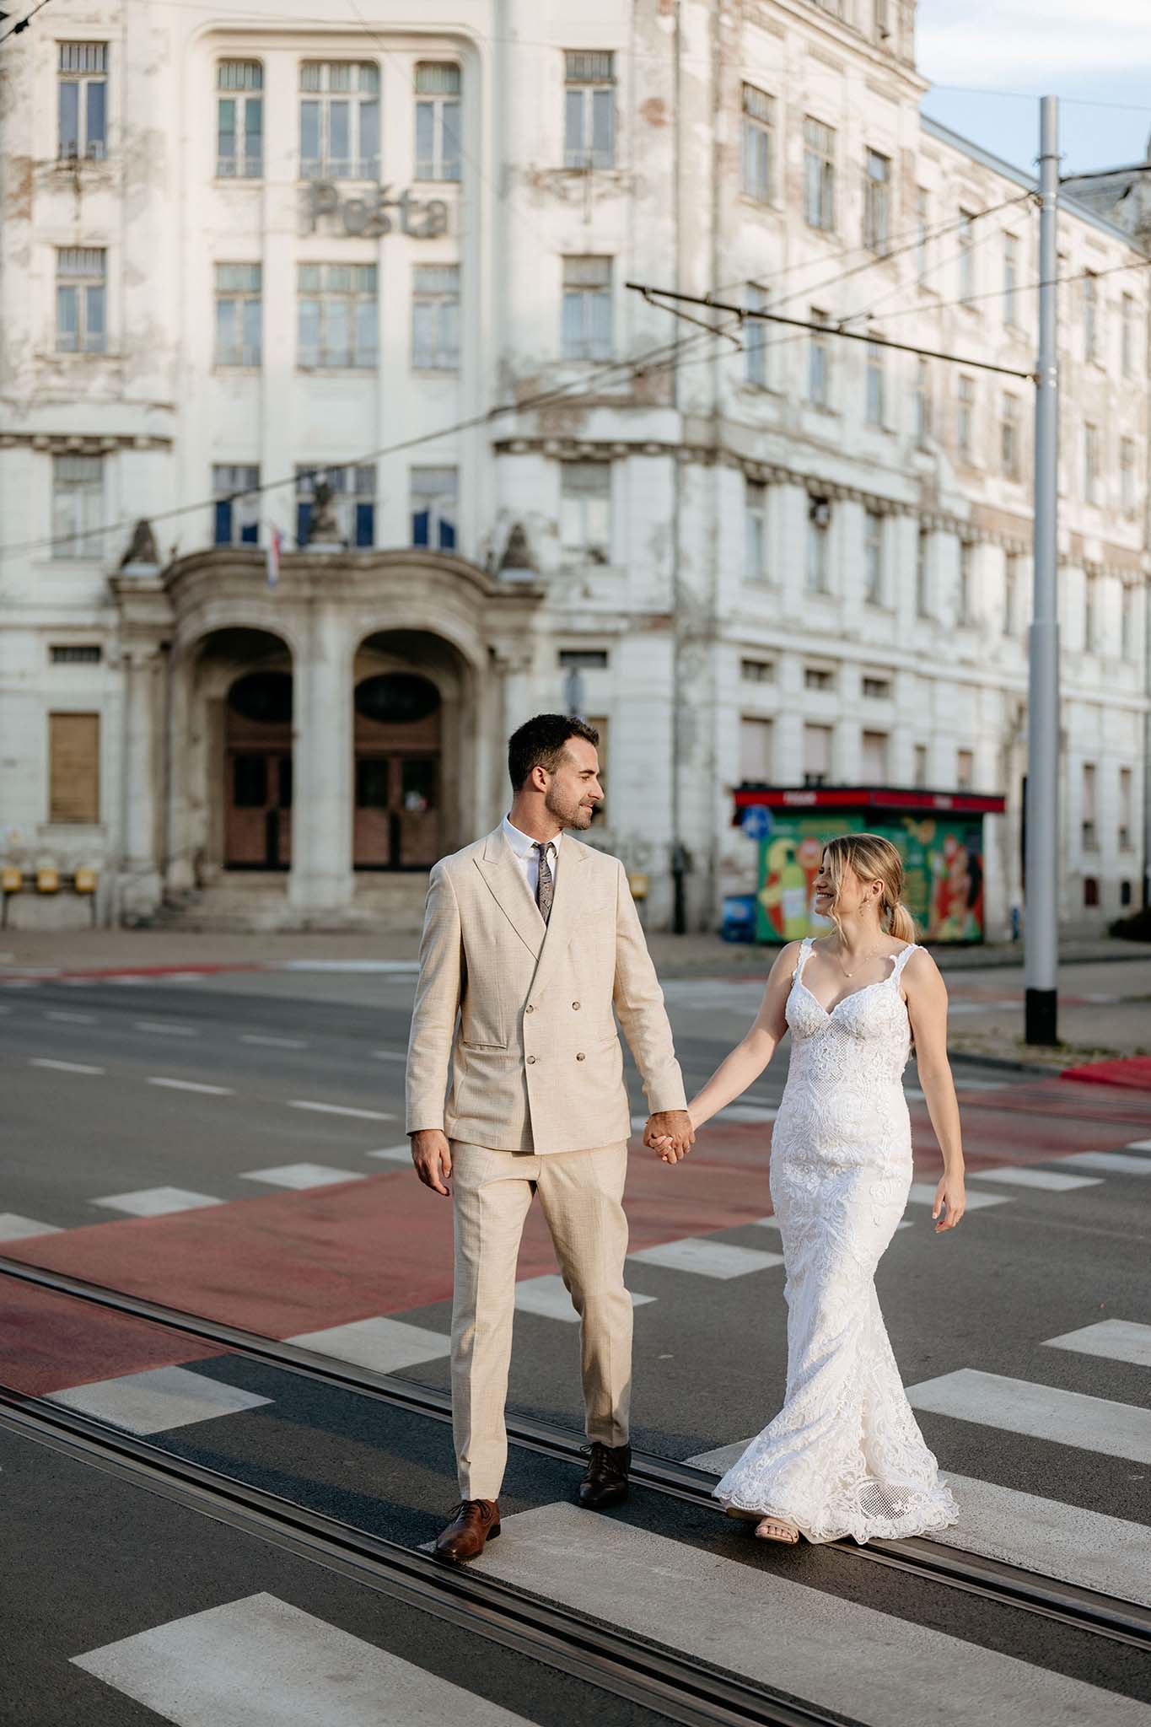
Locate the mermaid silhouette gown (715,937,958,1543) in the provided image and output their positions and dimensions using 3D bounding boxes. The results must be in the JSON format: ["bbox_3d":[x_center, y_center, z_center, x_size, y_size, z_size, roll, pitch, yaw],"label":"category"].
[{"bbox_3d":[0.613,0.868,5.650,0.540,1.390,0.580,0,0,21],"label":"mermaid silhouette gown"}]

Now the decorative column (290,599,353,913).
[{"bbox_3d":[-5.463,-2.318,51.500,1.330,6.750,1.200,1,0,0],"label":"decorative column"}]

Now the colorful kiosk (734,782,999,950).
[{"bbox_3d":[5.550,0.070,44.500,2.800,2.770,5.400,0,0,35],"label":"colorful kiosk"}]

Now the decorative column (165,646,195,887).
[{"bbox_3d":[-8.754,-2.087,53.000,0.620,5.450,0.650,1,0,6],"label":"decorative column"}]

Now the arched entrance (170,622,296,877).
[{"bbox_3d":[-7.475,-2.392,52.500,2.500,5.700,1.500,0,0,14],"label":"arched entrance"}]

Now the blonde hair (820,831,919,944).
[{"bbox_3d":[0.685,0.058,5.600,0.210,0.265,0.180,1,0,-24],"label":"blonde hair"}]

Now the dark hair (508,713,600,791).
[{"bbox_3d":[-0.050,-0.260,5.600,0.210,0.183,0.170,0,0,22],"label":"dark hair"}]

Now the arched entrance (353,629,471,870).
[{"bbox_3d":[-3.344,-2.325,48.900,2.400,4.950,1.300,0,0,-2],"label":"arched entrance"}]

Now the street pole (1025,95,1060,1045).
[{"bbox_3d":[4.058,-2.539,20.700,0.270,8.200,0.270,0,0,0],"label":"street pole"}]

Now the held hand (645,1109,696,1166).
[{"bbox_3d":[0.217,0.628,5.500,0.112,0.128,0.110,1,0,0],"label":"held hand"}]

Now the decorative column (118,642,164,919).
[{"bbox_3d":[-8.843,-1.688,48.800,0.930,5.650,0.900,0,0,-2],"label":"decorative column"}]

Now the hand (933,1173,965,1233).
[{"bbox_3d":[0.868,0.788,5.570,0.075,0.140,0.095,0,0,18],"label":"hand"}]

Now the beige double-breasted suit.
[{"bbox_3d":[-0.067,0.681,5.540,0.630,1.530,0.460,1,0,-5],"label":"beige double-breasted suit"}]

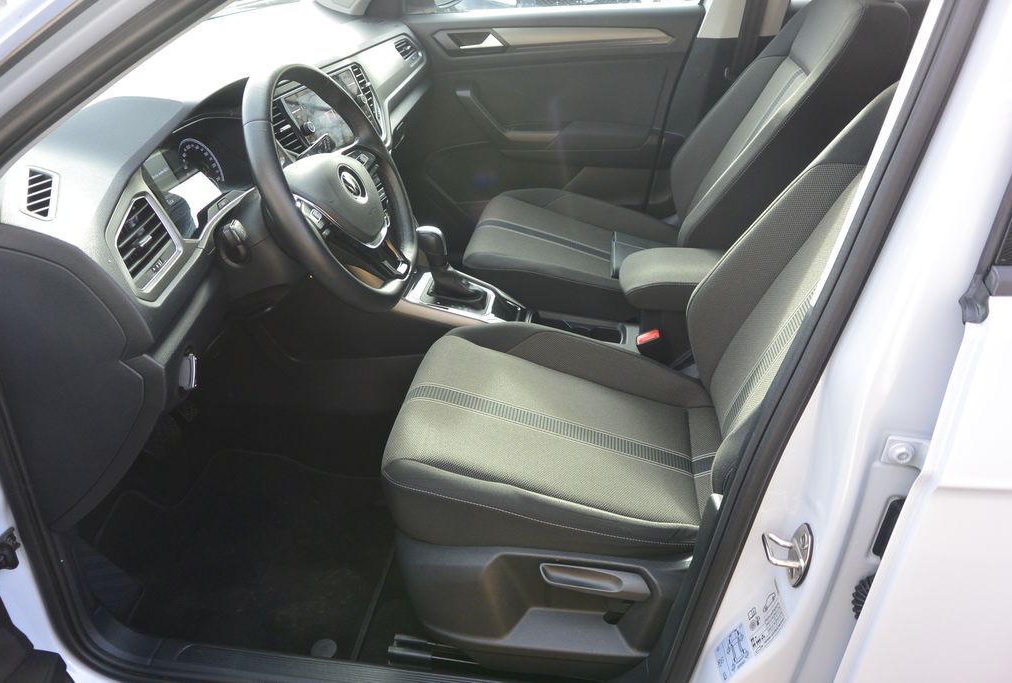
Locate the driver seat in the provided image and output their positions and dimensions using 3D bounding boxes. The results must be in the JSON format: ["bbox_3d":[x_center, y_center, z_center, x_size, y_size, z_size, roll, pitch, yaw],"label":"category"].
[{"bbox_3d":[0.253,-0.040,1.092,0.835,0.960,0.530,4,31,6],"label":"driver seat"}]

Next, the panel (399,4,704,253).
[{"bbox_3d":[0.067,-0.582,2.071,0.845,0.615,0.120,4,31,6],"label":"panel"}]

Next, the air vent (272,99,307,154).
[{"bbox_3d":[-0.354,-0.335,1.255,0.030,0.112,0.068,-7,26,26],"label":"air vent"}]

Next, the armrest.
[{"bbox_3d":[0.368,-0.111,1.460,0.300,0.087,0.160,4,31,6],"label":"armrest"}]

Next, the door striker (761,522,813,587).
[{"bbox_3d":[0.260,0.197,0.710,0.042,0.073,0.042,-2,31,-3],"label":"door striker"}]

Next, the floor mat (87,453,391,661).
[{"bbox_3d":[-0.458,0.350,1.379,0.520,0.070,0.460,4,31,6],"label":"floor mat"}]

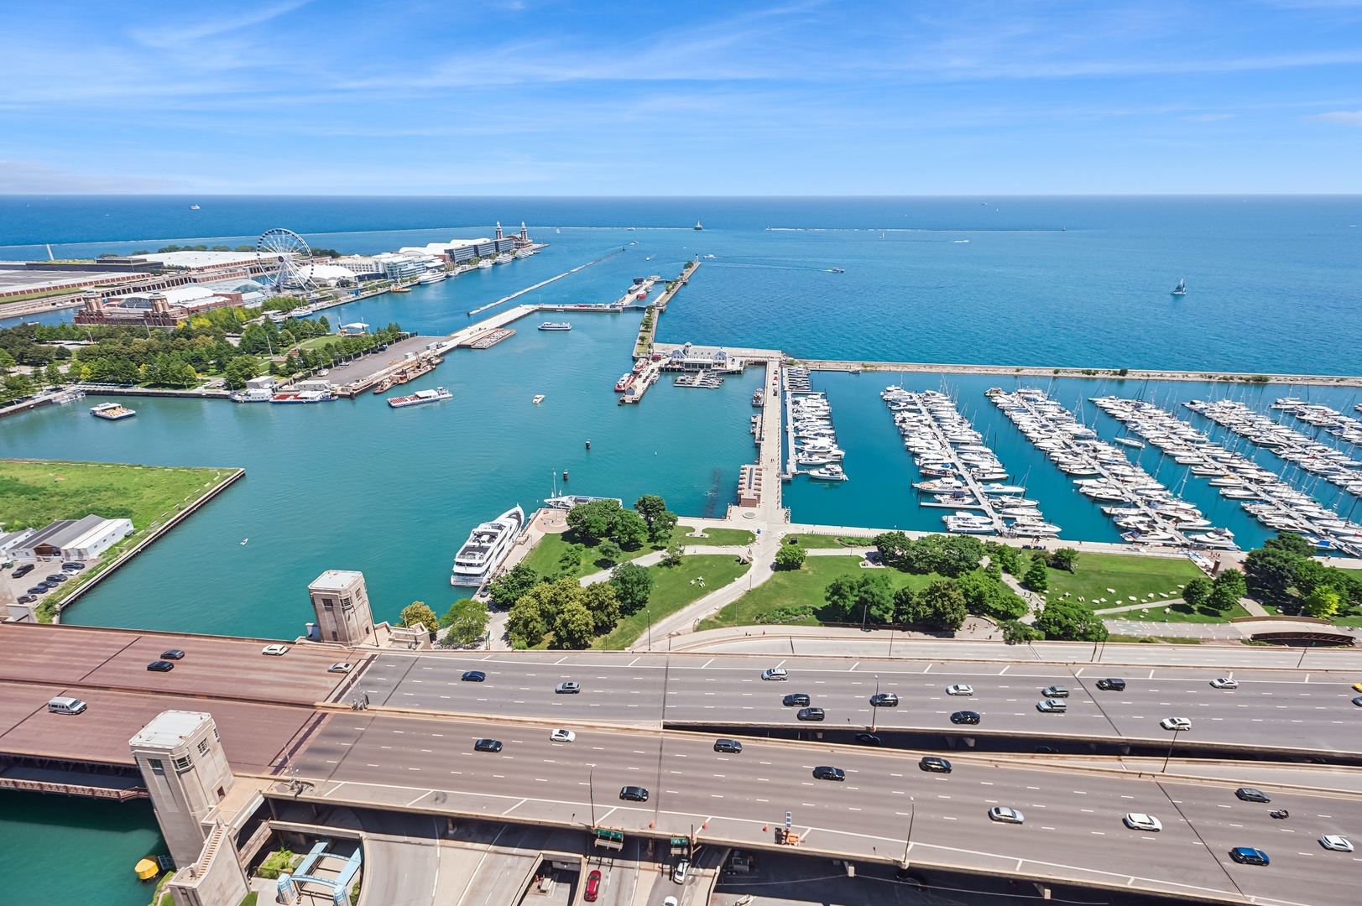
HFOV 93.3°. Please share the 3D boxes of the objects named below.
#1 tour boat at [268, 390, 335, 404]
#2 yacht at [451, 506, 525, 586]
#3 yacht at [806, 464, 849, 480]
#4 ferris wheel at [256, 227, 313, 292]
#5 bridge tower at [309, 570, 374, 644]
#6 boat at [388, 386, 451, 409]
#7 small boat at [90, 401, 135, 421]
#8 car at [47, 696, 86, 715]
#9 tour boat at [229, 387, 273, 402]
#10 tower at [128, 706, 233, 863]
[{"bbox_3d":[-200.780,-30.330,342.600,28.500,5.300,8.600,-1,22,-3],"label":"tour boat"},{"bbox_3d":[-57.960,25.310,199.660,9.200,9.800,41.500,3,22,7],"label":"yacht"},{"bbox_3d":[57.360,7.360,249.970,14.000,5.200,4.500,3,22,8],"label":"yacht"},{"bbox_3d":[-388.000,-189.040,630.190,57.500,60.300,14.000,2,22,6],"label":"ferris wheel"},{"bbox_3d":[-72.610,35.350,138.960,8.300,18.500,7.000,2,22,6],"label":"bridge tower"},{"bbox_3d":[-139.080,-30.270,341.790,30.000,5.800,9.300,-14,26,-30],"label":"boat"},{"bbox_3d":[-284.220,-21.450,321.140,20.800,5.000,9.400,10,24,24],"label":"small boat"},{"bbox_3d":[-112.810,46.480,118.070,5.400,2.200,2.000,2,22,5],"label":"car"},{"bbox_3d":[-229.100,-31.100,343.690,21.300,5.900,6.000,1,22,2],"label":"tour boat"},{"bbox_3d":[-77.300,53.990,102.640,8.300,25.700,7.100,2,22,5],"label":"tower"}]

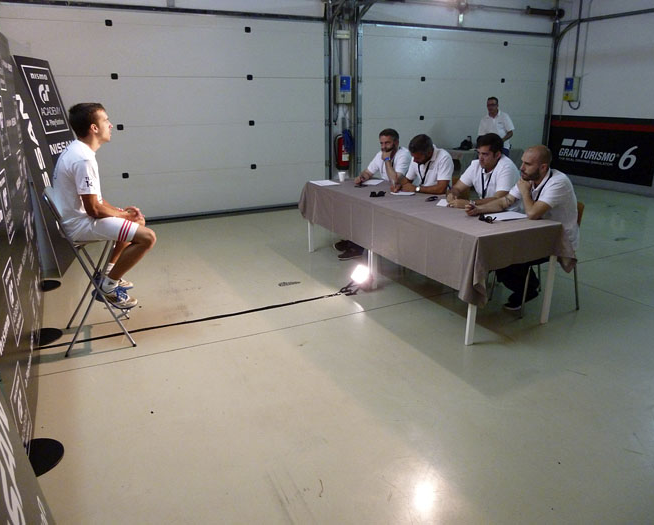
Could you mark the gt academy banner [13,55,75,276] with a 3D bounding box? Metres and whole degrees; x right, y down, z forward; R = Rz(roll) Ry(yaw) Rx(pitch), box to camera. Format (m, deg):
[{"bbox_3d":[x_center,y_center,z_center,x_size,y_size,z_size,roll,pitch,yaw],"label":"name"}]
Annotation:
[{"bbox_3d":[-2.847,-1.089,5.274,0.060,2.030,1.880,-14,20,-7],"label":"gt academy banner"}]

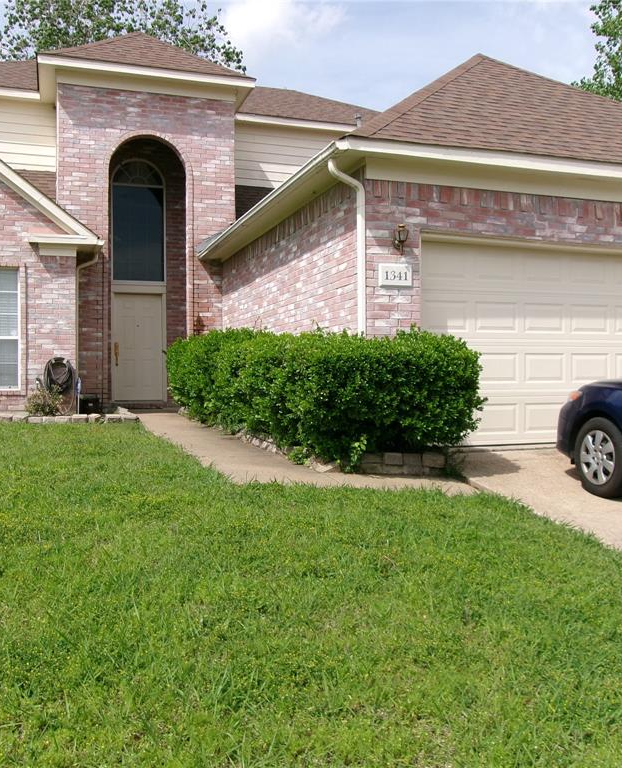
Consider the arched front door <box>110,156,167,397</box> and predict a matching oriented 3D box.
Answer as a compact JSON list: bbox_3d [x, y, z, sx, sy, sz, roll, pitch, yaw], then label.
[{"bbox_3d":[-3.275,-1.989,15.279,1.046,4.677,0.120,0,-1,-19],"label":"arched front door"}]

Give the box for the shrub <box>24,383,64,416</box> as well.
[{"bbox_3d":[-4.077,0.245,12.238,0.560,0.506,0.560,0,-1,-19],"label":"shrub"}]

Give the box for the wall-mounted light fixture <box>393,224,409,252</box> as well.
[{"bbox_3d":[0.874,-1.389,7.733,0.140,0.300,0.200,0,-1,-19],"label":"wall-mounted light fixture"}]

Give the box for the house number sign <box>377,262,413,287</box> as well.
[{"bbox_3d":[0.826,-1.055,7.797,0.363,0.239,0.040,0,-1,-19],"label":"house number sign"}]

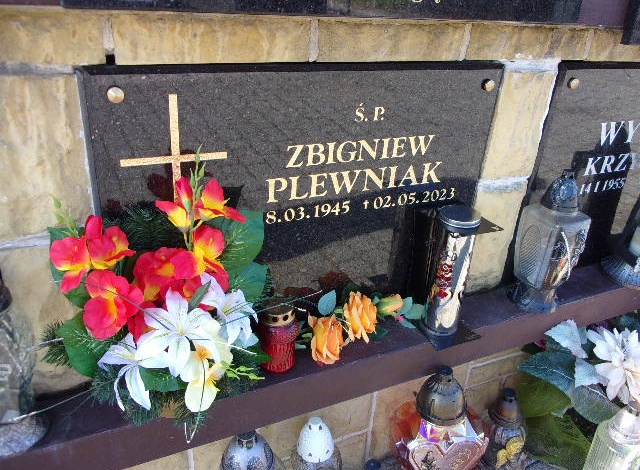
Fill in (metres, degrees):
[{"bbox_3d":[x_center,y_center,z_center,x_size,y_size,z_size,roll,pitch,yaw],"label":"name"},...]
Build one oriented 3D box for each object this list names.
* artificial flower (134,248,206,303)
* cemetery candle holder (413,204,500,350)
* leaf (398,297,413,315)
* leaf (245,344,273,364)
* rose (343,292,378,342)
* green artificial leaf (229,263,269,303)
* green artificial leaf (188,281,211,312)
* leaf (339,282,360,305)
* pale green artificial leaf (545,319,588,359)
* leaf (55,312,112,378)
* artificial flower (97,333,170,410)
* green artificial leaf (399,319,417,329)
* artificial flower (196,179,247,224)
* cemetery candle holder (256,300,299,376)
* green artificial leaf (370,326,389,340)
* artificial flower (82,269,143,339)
[{"bbox_3d":[-0.190,0.048,0.649,0.085,0.060,0.052,-9,10,-24],"label":"artificial flower"},{"bbox_3d":[0.225,0.063,0.872,0.090,0.238,0.090,-9,30,-24],"label":"cemetery candle holder"},{"bbox_3d":[0.152,0.128,0.924,0.022,0.030,0.015,3,17,-2],"label":"leaf"},{"bbox_3d":[-0.085,0.159,0.700,0.046,0.030,0.020,-19,35,-38],"label":"leaf"},{"bbox_3d":[0.069,0.137,0.871,0.052,0.068,0.055,-1,18,-11],"label":"rose"},{"bbox_3d":[-0.100,0.066,0.715,0.058,0.060,0.020,-7,29,-21],"label":"green artificial leaf"},{"bbox_3d":[-0.150,0.076,0.645,0.025,0.034,0.018,-6,14,-20],"label":"green artificial leaf"},{"bbox_3d":[0.049,0.098,0.864,0.031,0.038,0.018,1,17,-7],"label":"leaf"},{"bbox_3d":[0.421,0.179,0.885,0.052,0.025,0.074,-44,57,-2],"label":"pale green artificial leaf"},{"bbox_3d":[-0.321,0.149,0.705,0.076,0.086,0.040,-9,30,-24],"label":"leaf"},{"bbox_3d":[-0.227,0.168,0.642,0.084,0.080,0.060,-3,16,-14],"label":"artificial flower"},{"bbox_3d":[0.152,0.156,0.902,0.030,0.012,0.020,1,27,-7],"label":"green artificial leaf"},{"bbox_3d":[-0.135,-0.046,0.707,0.054,0.053,0.061,18,30,25],"label":"artificial flower"},{"bbox_3d":[-0.070,0.176,0.903,0.060,0.119,0.060,-9,30,-24],"label":"cemetery candle holder"},{"bbox_3d":[0.116,0.190,1.009,0.038,0.020,0.035,-9,30,-24],"label":"green artificial leaf"},{"bbox_3d":[-0.248,0.082,0.621,0.068,0.076,0.050,-6,9,-20],"label":"artificial flower"}]

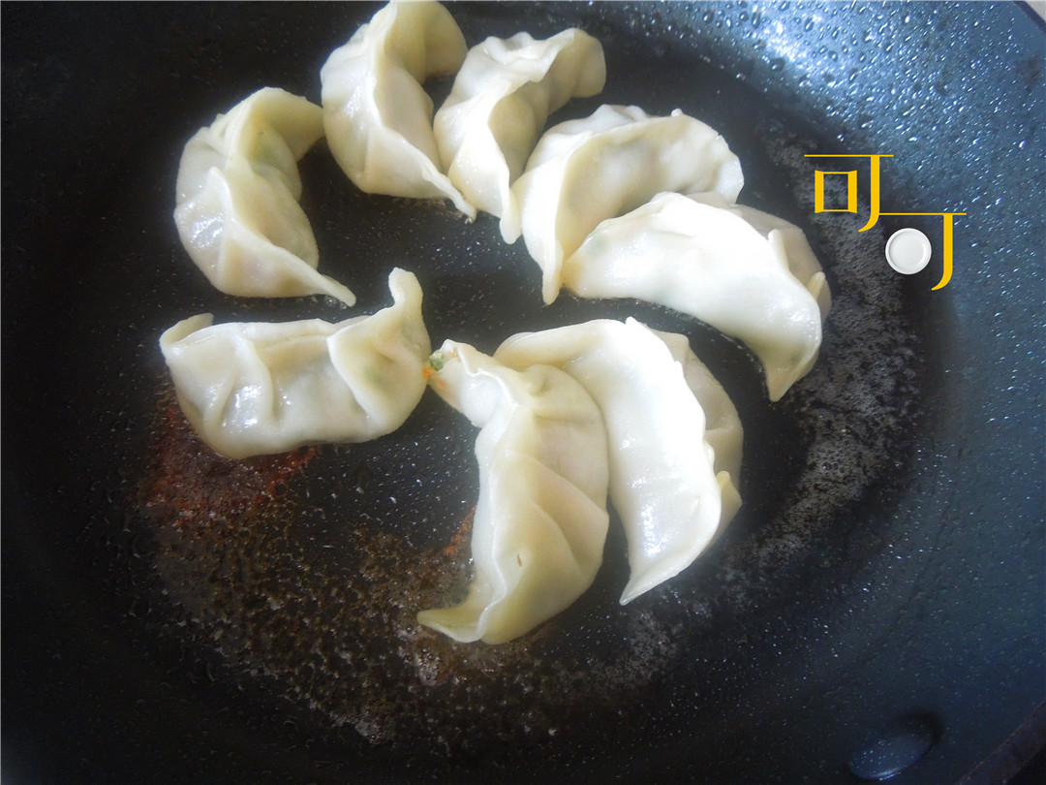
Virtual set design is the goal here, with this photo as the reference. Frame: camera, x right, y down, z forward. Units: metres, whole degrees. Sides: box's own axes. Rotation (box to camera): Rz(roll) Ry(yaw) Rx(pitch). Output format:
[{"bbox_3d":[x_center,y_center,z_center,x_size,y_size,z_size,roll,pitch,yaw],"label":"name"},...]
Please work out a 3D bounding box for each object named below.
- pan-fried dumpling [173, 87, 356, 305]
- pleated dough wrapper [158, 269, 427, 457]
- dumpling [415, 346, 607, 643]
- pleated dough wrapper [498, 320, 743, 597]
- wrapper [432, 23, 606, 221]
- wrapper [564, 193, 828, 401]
[{"bbox_3d":[-0.079,-0.054,0.223,0.047,0.029,0.069,-11,62,-5],"label":"pan-fried dumpling"},{"bbox_3d":[-0.059,-0.006,0.196,0.070,0.029,0.035,-10,62,-5],"label":"pleated dough wrapper"},{"bbox_3d":[-0.001,0.019,0.182,0.044,0.029,0.073,1,62,1],"label":"dumpling"},{"bbox_3d":[0.029,0.008,0.187,0.046,0.029,0.070,-23,64,-11],"label":"pleated dough wrapper"},{"bbox_3d":[-0.006,-0.084,0.238,0.039,0.029,0.073,21,64,12],"label":"wrapper"},{"bbox_3d":[0.052,-0.035,0.210,0.067,0.029,0.043,31,66,16],"label":"wrapper"}]

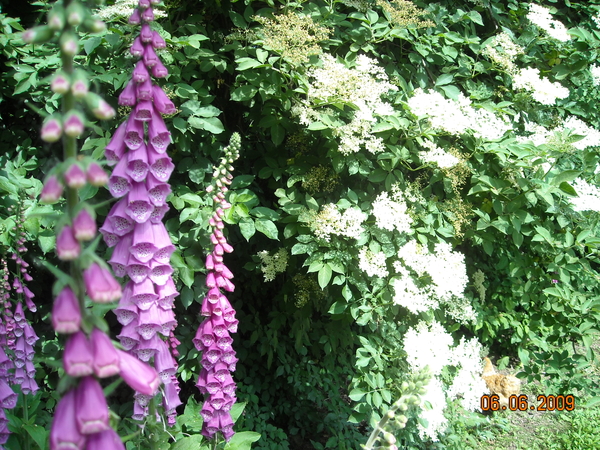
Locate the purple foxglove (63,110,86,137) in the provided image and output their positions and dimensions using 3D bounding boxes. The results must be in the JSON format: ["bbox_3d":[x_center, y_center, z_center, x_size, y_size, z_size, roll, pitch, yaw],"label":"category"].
[{"bbox_3d":[-0.157,-0.070,0.420,0.013,0.018,0.013,0,-20,-5],"label":"purple foxglove"}]

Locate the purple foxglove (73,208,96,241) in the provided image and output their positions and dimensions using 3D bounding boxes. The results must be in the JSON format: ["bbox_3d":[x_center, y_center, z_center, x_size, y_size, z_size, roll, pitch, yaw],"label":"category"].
[{"bbox_3d":[-0.151,0.000,0.425,0.017,0.024,0.021,-3,15,-20],"label":"purple foxglove"}]

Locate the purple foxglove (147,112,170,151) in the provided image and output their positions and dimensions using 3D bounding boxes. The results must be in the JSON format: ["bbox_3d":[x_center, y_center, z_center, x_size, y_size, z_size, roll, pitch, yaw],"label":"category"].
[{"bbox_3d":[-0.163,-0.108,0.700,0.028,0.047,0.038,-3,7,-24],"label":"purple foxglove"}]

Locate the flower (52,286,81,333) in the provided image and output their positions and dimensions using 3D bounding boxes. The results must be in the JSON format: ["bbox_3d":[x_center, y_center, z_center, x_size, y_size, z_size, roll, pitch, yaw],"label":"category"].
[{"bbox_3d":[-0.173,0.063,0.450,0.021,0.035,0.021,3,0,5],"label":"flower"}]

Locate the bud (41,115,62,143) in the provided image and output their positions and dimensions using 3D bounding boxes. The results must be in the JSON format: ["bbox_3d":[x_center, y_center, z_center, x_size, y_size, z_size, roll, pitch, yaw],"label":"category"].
[{"bbox_3d":[-0.174,-0.068,0.425,0.013,0.018,0.013,1,-20,15],"label":"bud"}]

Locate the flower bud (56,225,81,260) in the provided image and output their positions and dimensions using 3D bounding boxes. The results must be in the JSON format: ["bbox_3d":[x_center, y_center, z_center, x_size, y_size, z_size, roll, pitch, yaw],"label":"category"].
[{"bbox_3d":[-0.162,0.012,0.425,0.018,0.026,0.021,-2,15,-16],"label":"flower bud"}]

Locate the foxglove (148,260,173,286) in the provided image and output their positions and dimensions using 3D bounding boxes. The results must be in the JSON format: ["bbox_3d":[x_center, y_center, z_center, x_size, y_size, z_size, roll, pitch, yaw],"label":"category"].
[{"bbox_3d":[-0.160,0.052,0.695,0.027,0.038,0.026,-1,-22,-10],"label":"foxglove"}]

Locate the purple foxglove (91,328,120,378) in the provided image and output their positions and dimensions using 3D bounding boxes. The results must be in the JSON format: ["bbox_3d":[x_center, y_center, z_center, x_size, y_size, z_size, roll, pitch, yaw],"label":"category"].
[{"bbox_3d":[-0.135,0.089,0.420,0.018,0.034,0.019,-2,-14,-25],"label":"purple foxglove"}]

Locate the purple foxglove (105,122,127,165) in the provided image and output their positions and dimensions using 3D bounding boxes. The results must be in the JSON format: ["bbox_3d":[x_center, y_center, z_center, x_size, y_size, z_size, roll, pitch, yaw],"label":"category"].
[{"bbox_3d":[-0.213,-0.094,0.700,0.021,0.046,0.021,27,-11,-34],"label":"purple foxglove"}]

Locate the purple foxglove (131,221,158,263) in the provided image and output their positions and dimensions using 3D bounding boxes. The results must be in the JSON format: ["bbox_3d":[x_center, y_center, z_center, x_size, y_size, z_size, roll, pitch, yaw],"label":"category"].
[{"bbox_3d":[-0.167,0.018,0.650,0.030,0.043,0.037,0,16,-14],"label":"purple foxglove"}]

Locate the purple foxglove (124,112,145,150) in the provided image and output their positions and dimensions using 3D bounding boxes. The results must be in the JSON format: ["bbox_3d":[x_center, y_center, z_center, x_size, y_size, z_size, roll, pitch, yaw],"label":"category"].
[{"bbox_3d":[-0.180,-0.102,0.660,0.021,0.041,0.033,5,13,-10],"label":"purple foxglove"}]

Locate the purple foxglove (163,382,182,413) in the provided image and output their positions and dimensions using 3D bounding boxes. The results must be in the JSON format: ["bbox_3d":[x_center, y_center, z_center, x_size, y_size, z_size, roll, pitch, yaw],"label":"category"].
[{"bbox_3d":[-0.150,0.201,0.715,0.020,0.041,0.020,-4,-19,-35],"label":"purple foxglove"}]

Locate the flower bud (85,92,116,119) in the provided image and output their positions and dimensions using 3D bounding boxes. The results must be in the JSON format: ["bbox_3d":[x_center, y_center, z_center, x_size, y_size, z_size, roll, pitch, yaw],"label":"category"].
[{"bbox_3d":[-0.133,-0.079,0.405,0.025,0.011,0.011,37,-3,17],"label":"flower bud"}]

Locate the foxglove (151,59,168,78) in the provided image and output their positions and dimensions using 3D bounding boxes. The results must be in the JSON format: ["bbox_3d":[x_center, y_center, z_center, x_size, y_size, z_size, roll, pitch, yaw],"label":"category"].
[{"bbox_3d":[-0.161,-0.180,0.695,0.016,0.025,0.016,-5,-20,-45],"label":"foxglove"}]

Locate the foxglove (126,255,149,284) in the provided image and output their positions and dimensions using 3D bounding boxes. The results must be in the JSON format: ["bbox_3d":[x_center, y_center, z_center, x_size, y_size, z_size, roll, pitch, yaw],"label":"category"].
[{"bbox_3d":[-0.183,0.047,0.685,0.026,0.040,0.034,0,5,-3],"label":"foxglove"}]

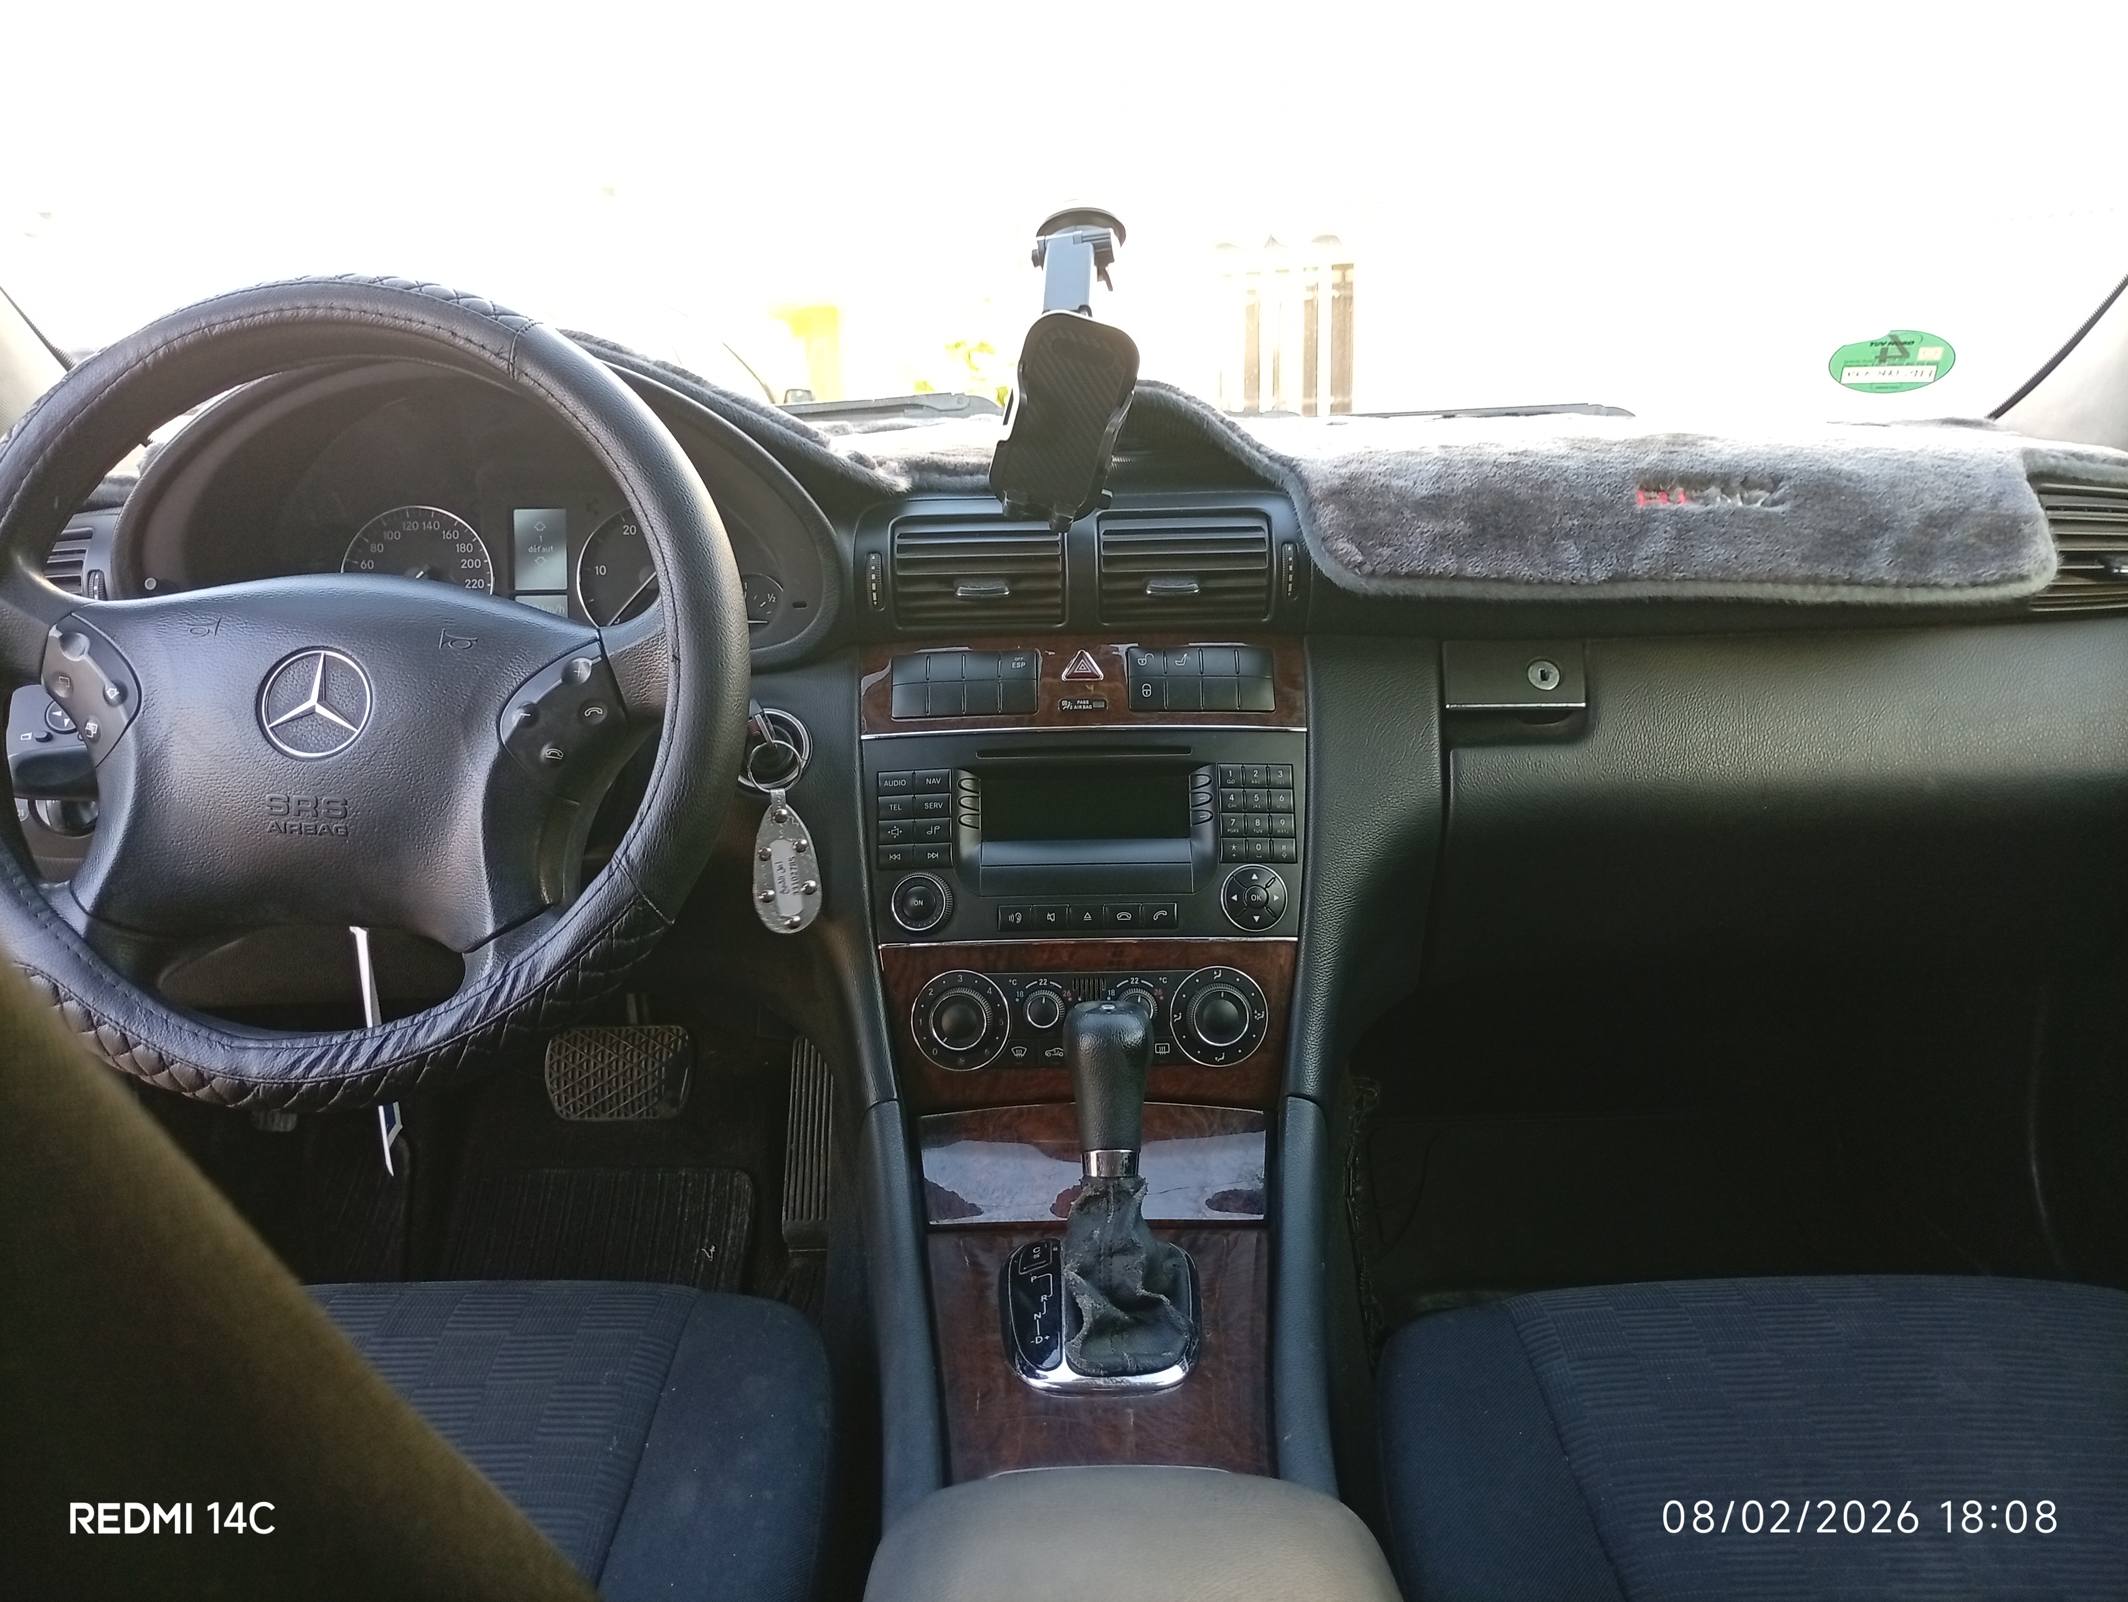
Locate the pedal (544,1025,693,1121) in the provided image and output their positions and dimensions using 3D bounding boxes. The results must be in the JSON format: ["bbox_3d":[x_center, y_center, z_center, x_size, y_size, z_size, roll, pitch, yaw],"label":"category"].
[{"bbox_3d":[-0.364,0.222,1.360,0.120,0.078,0.035,0,-19,-1],"label":"pedal"}]

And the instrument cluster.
[{"bbox_3d":[-0.350,-0.173,1.010,0.420,0.175,0.120,-1,2,-1],"label":"instrument cluster"}]

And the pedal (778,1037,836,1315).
[{"bbox_3d":[-0.206,0.293,1.360,0.050,0.200,0.040,0,-25,-1],"label":"pedal"}]

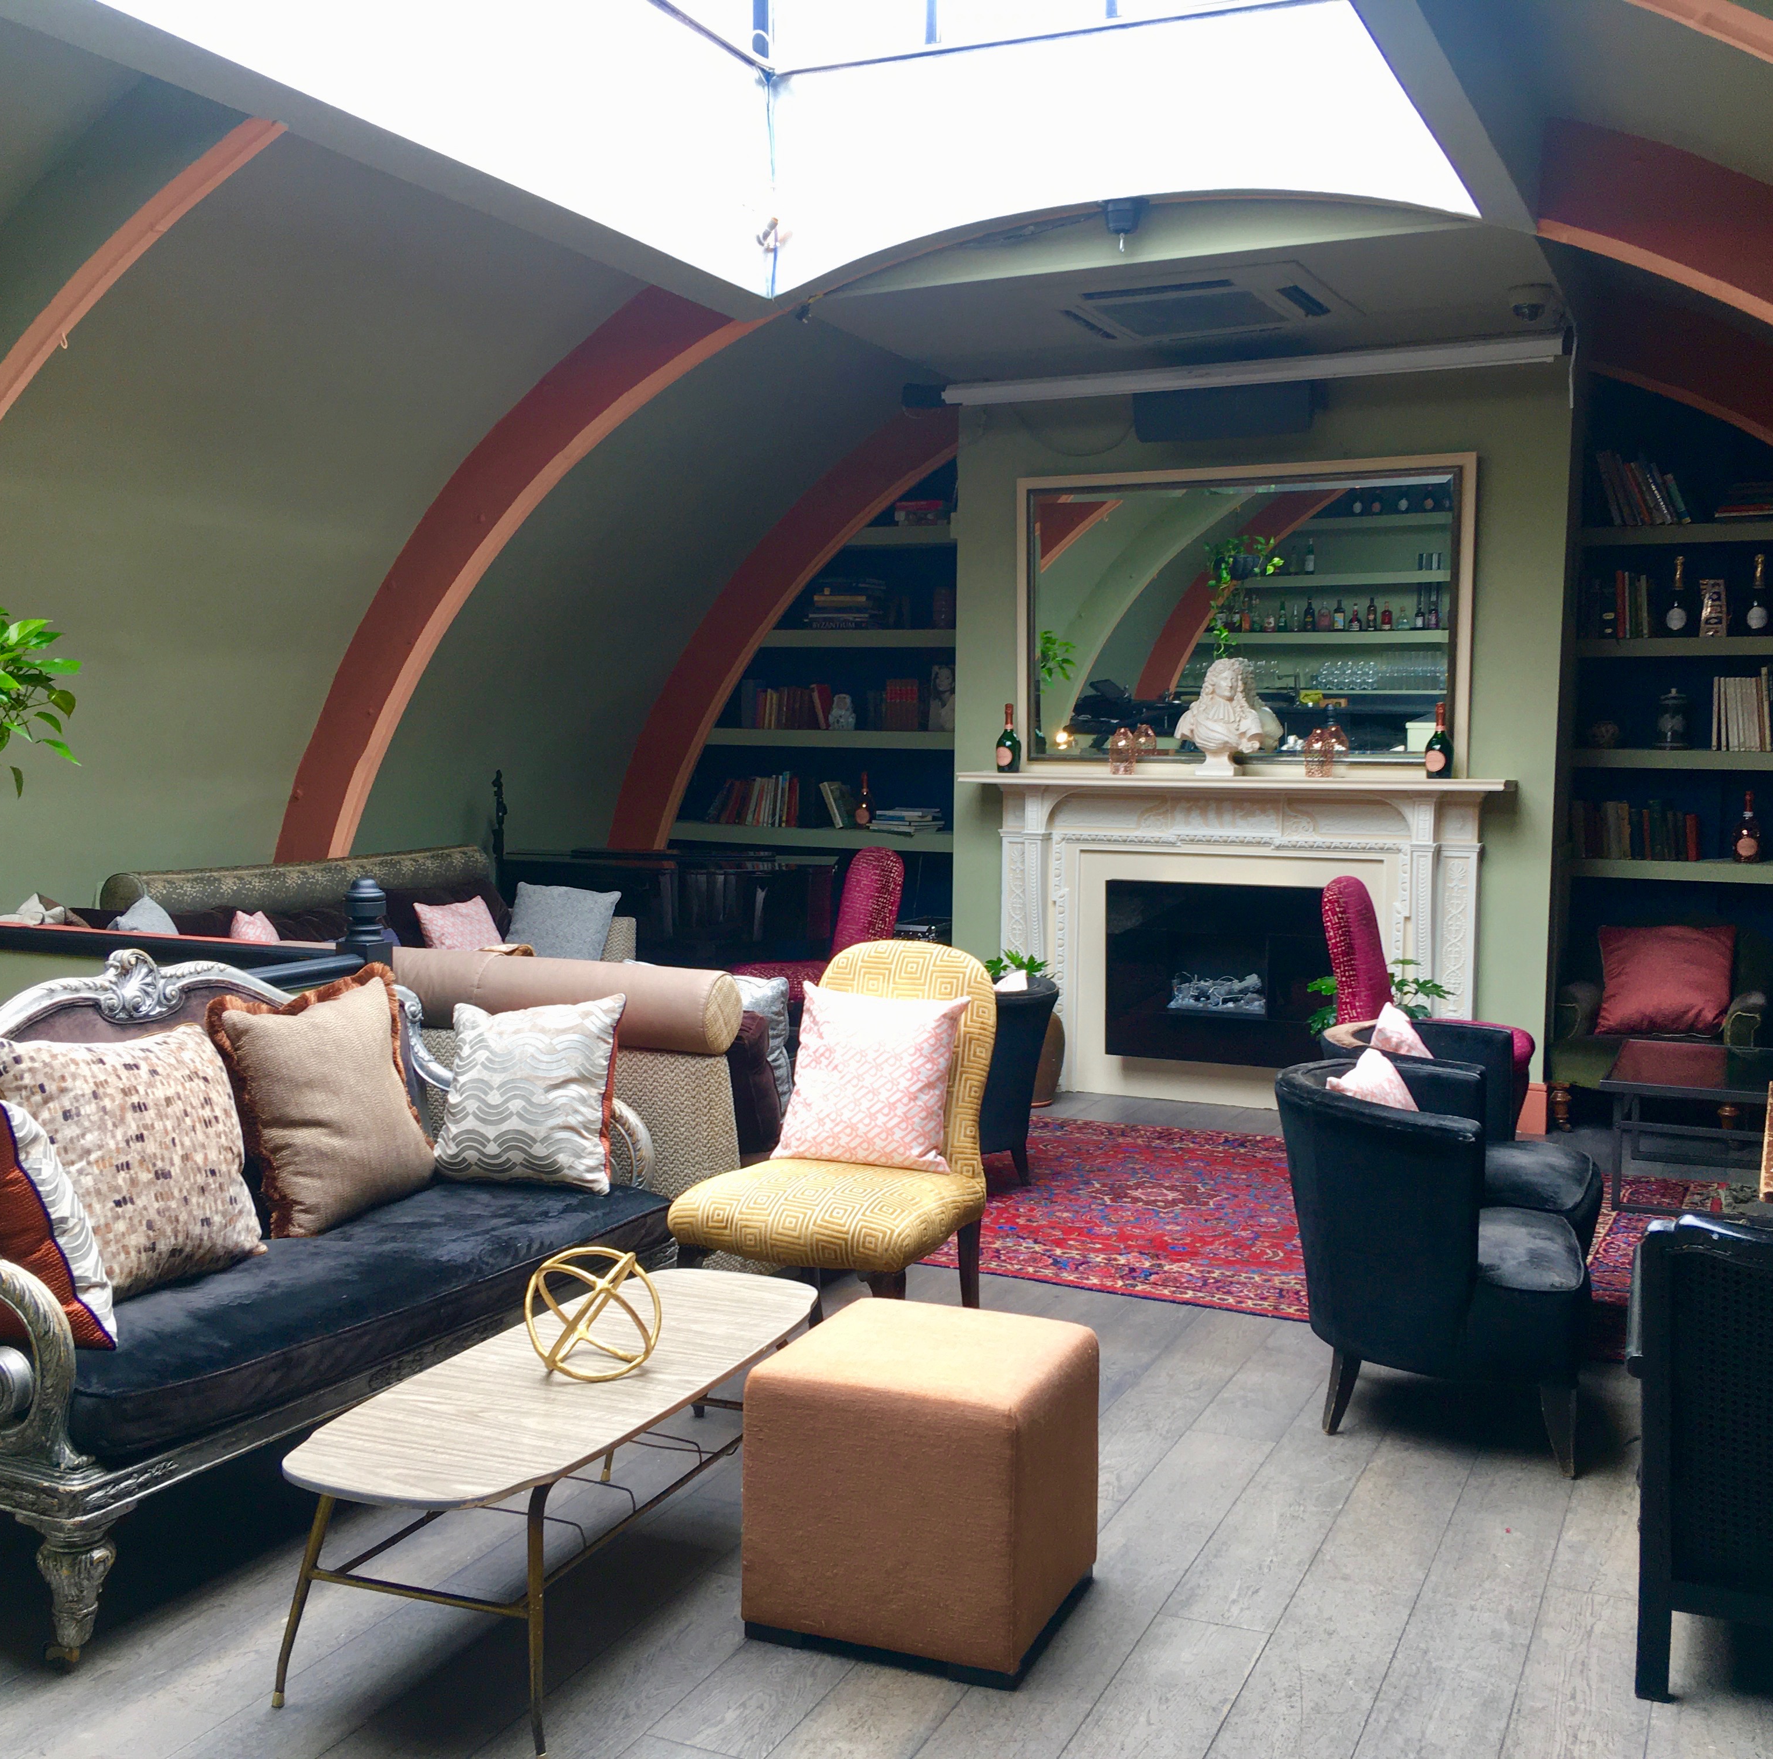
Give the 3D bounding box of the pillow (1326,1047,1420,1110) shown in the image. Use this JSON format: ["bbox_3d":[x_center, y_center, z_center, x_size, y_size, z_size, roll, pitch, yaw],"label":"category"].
[{"bbox_3d":[1.179,0.606,4.541,0.140,0.420,0.430,-28,-8,24],"label":"pillow"}]

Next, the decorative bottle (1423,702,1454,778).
[{"bbox_3d":[2.088,-0.531,7.439,0.105,0.292,0.105,2,4,26],"label":"decorative bottle"}]

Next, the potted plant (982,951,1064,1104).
[{"bbox_3d":[0.551,0.597,7.918,0.370,0.627,0.370,1,4,0],"label":"potted plant"}]

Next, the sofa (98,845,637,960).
[{"bbox_3d":[-1.945,0.407,7.750,0.869,1.008,2.338,2,5,25],"label":"sofa"}]

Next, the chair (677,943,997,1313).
[{"bbox_3d":[-0.128,0.639,4.704,0.550,0.940,0.690,3,4,29],"label":"chair"}]

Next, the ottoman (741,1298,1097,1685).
[{"bbox_3d":[0.069,0.983,3.241,0.458,0.444,0.458,2,4,21],"label":"ottoman"}]

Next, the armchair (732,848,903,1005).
[{"bbox_3d":[-0.292,0.375,8.244,0.670,1.010,0.530,1,4,6],"label":"armchair"}]

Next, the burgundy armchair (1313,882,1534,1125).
[{"bbox_3d":[1.818,0.505,6.566,0.670,1.010,0.530,1,4,10],"label":"burgundy armchair"}]

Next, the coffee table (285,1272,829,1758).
[{"bbox_3d":[-0.484,0.995,3.236,0.472,0.409,1.227,2,4,22],"label":"coffee table"}]

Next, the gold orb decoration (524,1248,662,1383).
[{"bbox_3d":[-0.509,0.757,3.412,0.235,0.235,0.235,0,5,0],"label":"gold orb decoration"}]

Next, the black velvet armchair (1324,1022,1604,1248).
[{"bbox_3d":[1.459,0.755,4.992,0.710,0.705,0.680,2,4,24],"label":"black velvet armchair"}]

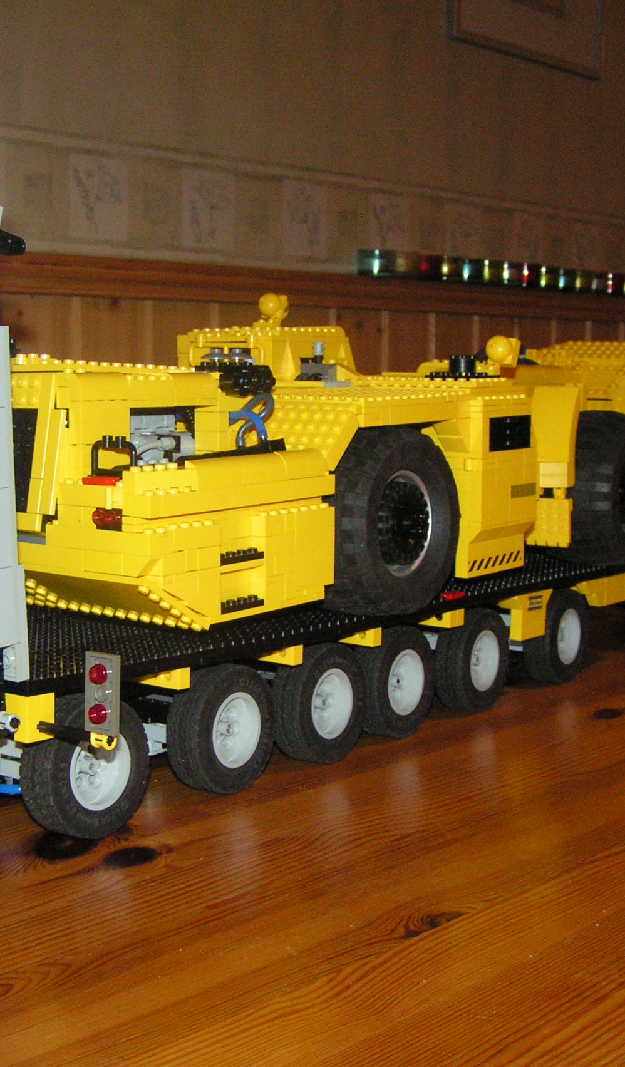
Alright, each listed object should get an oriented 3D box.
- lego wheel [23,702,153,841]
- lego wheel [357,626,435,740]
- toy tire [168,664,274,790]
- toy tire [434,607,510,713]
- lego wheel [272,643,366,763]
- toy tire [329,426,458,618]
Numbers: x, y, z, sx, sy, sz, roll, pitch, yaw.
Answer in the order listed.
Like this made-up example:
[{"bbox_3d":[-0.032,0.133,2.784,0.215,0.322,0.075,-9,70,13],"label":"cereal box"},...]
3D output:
[{"bbox_3d":[-0.099,0.101,0.681,0.020,0.062,0.062,4,7,36],"label":"lego wheel"},{"bbox_3d":[0.045,0.083,0.876,0.020,0.062,0.062,4,7,36],"label":"lego wheel"},{"bbox_3d":[-0.043,0.094,0.756,0.020,0.062,0.062,4,7,36],"label":"toy tire"},{"bbox_3d":[0.097,0.076,0.947,0.020,0.062,0.062,4,7,36],"label":"toy tire"},{"bbox_3d":[0.003,0.088,0.819,0.020,0.062,0.062,4,7,36],"label":"lego wheel"},{"bbox_3d":[0.037,-0.006,0.833,0.044,0.099,0.099,4,7,36],"label":"toy tire"}]

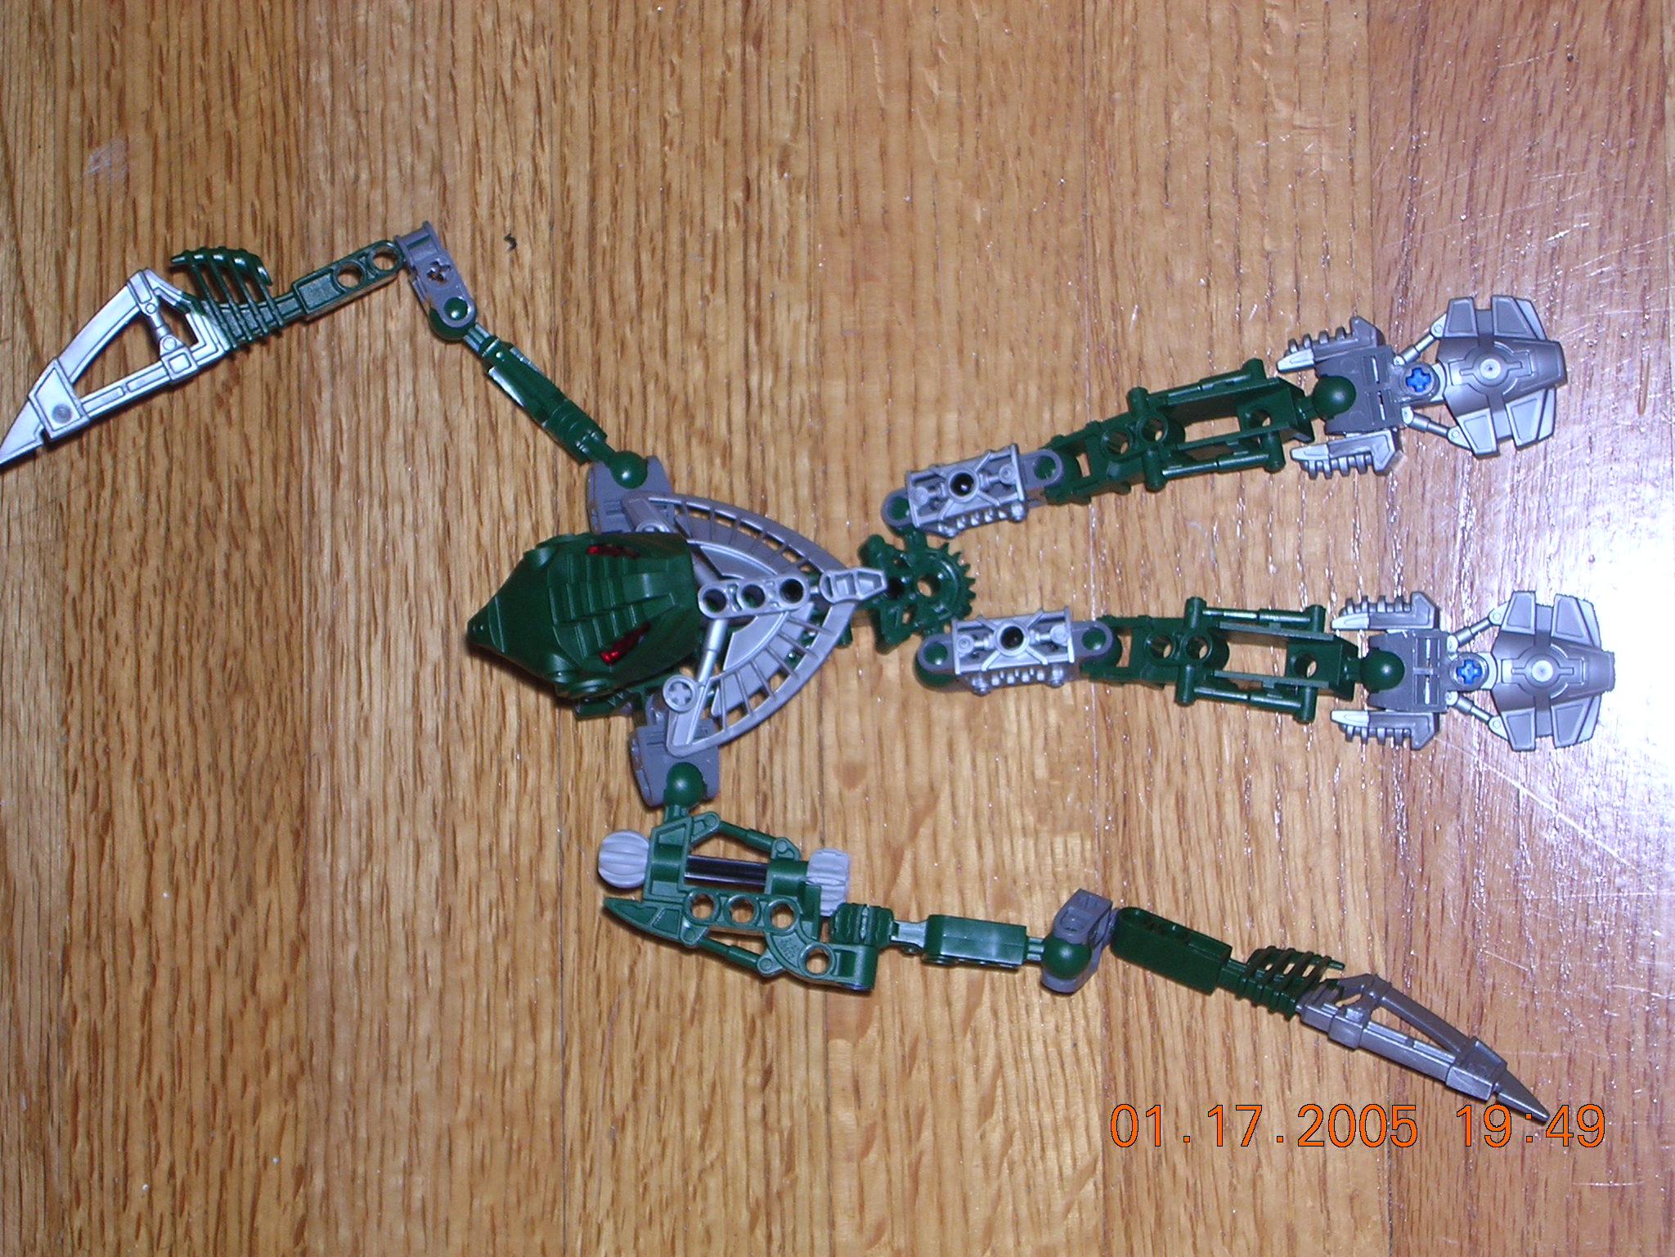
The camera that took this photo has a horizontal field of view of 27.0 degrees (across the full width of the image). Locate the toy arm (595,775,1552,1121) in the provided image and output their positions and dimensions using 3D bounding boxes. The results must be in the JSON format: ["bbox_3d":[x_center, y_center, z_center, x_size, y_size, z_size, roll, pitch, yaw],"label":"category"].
[{"bbox_3d":[0.046,0.068,0.691,0.193,0.026,0.035,16,92,14],"label":"toy arm"}]

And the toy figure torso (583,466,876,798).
[{"bbox_3d":[-0.018,-0.004,0.703,0.059,0.037,0.071,-11,86,13],"label":"toy figure torso"}]

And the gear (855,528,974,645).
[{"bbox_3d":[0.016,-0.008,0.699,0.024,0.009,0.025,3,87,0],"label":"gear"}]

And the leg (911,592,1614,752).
[{"bbox_3d":[0.082,0.008,0.686,0.139,0.023,0.031,0,89,14],"label":"leg"}]

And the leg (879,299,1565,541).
[{"bbox_3d":[0.074,-0.039,0.689,0.138,0.023,0.031,-11,86,13],"label":"leg"}]

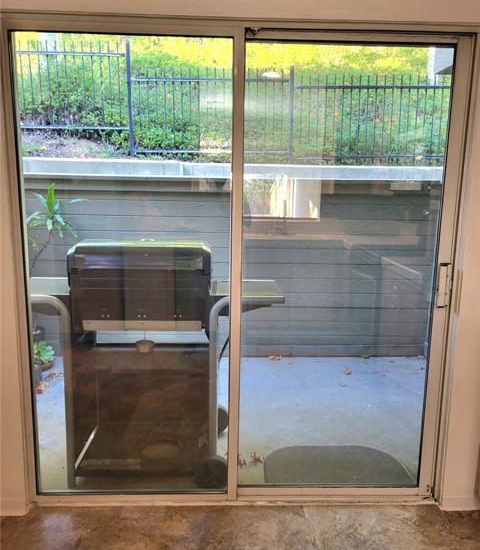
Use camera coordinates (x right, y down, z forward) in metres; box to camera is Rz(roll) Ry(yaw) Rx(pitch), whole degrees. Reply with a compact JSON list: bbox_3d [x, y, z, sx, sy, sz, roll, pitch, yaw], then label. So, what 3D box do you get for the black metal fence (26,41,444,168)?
[{"bbox_3d":[-0.007,-2.261,6.371,5.840,1.490,0.080,0,9,-2],"label":"black metal fence"}]

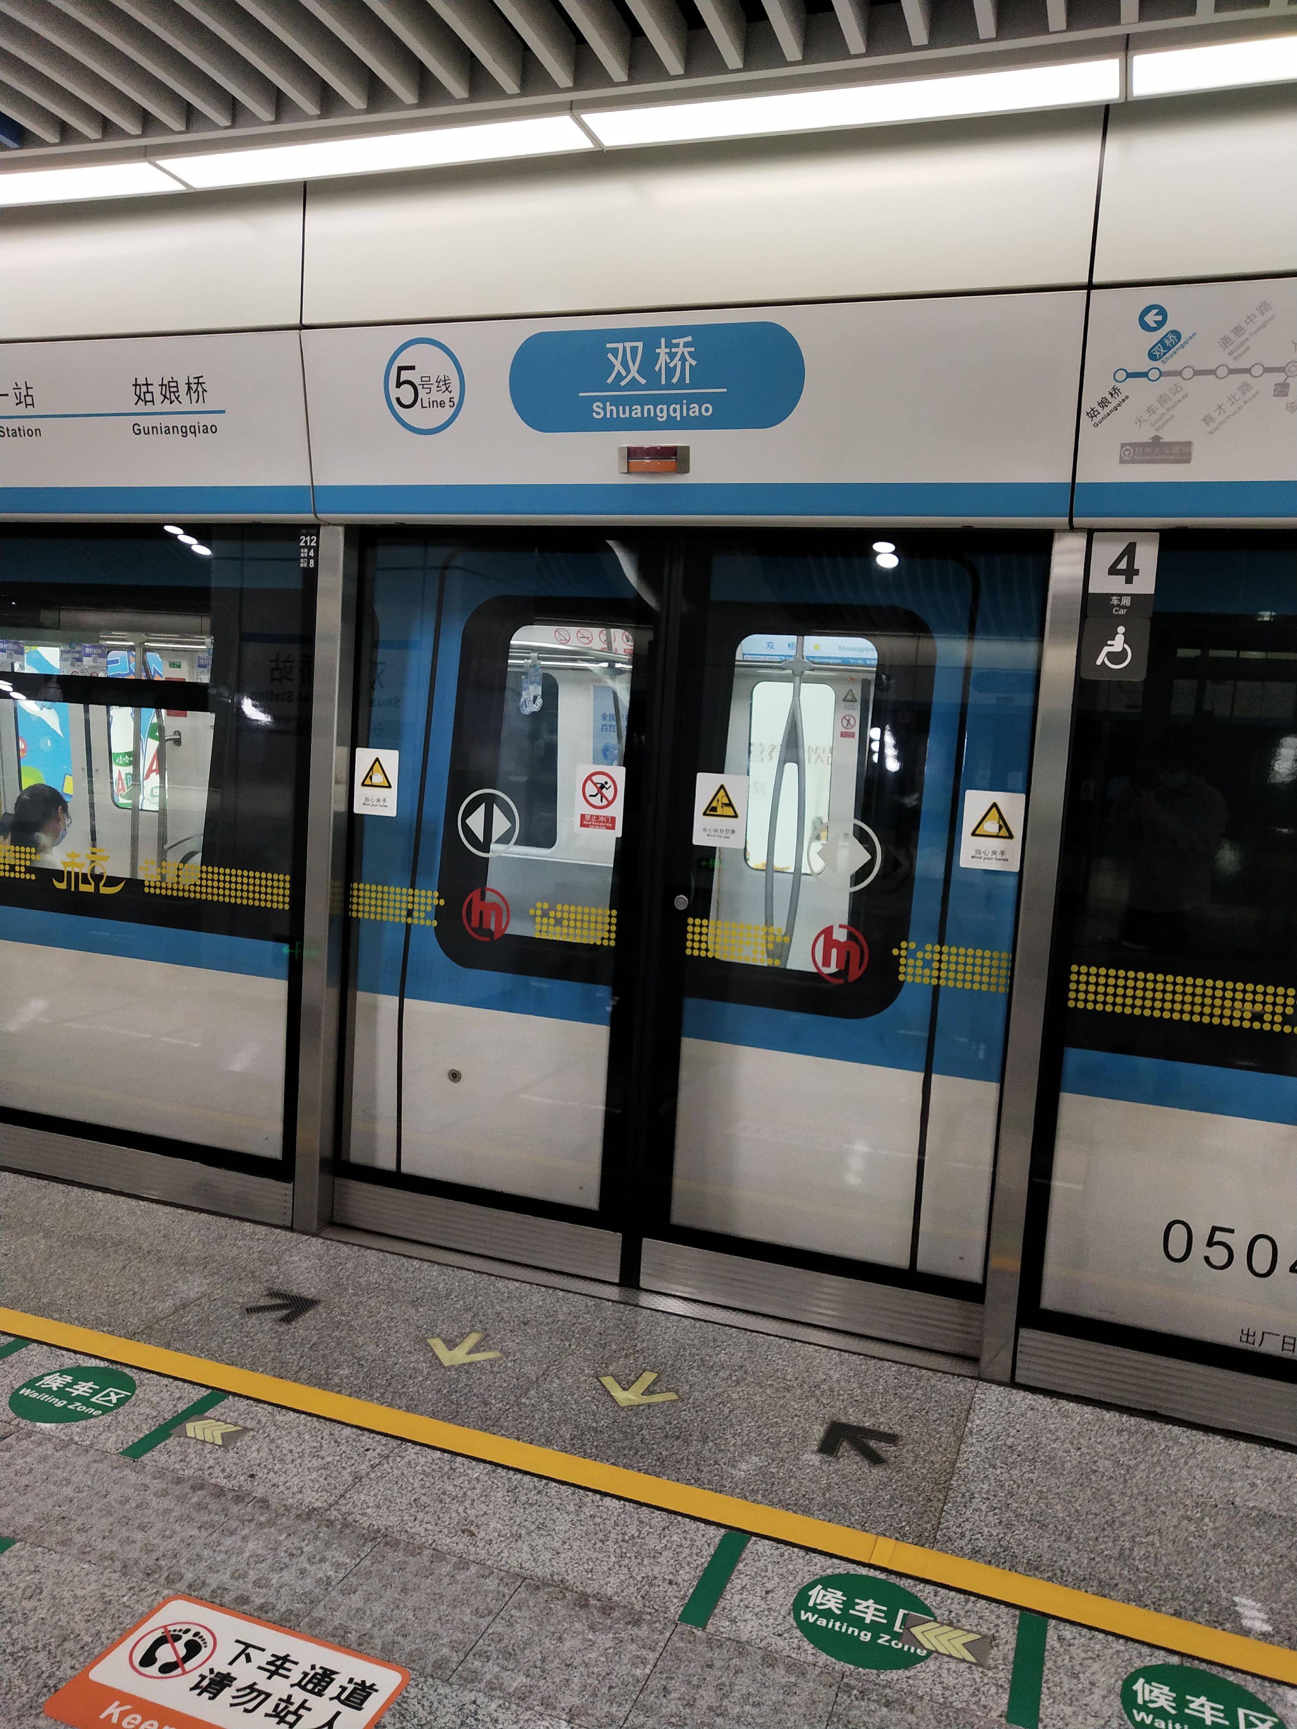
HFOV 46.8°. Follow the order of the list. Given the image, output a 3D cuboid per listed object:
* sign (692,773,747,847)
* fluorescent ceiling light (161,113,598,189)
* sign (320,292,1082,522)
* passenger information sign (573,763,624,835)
[{"bbox_3d":[0.191,-0.140,3.916,0.145,0.190,0.010,6,6,21],"label":"sign"},{"bbox_3d":[-0.677,-1.732,3.639,1.146,0.040,0.183,6,6,21],"label":"fluorescent ceiling light"},{"bbox_3d":[0.024,-1.099,3.706,1.999,0.503,0.060,6,19,21],"label":"sign"},{"bbox_3d":[-0.131,-0.172,4.041,0.142,0.188,0.010,6,6,21],"label":"passenger information sign"}]

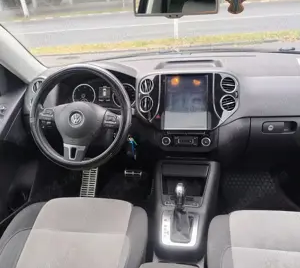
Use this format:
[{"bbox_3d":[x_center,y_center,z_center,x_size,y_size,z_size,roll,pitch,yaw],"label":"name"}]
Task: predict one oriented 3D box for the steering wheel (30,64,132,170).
[{"bbox_3d":[-0.246,-0.060,1.008,0.380,0.380,0.110,3,1,8],"label":"steering wheel"}]

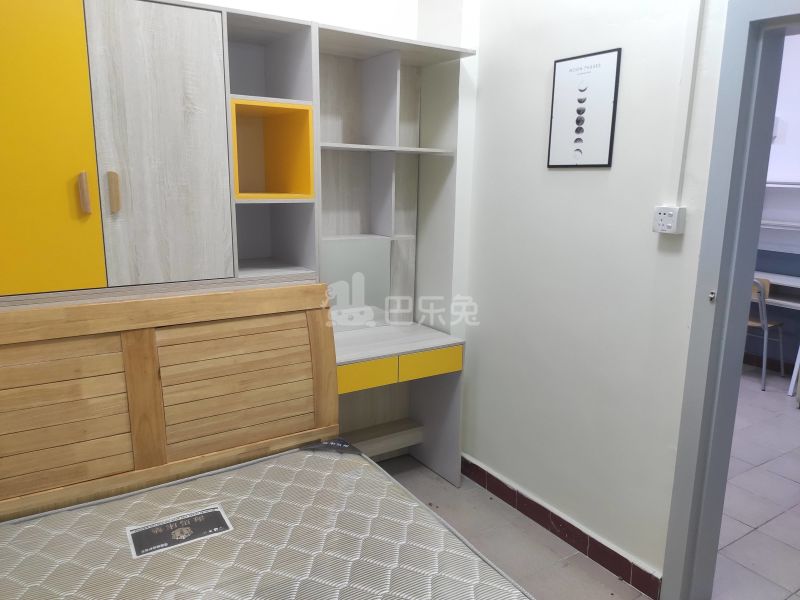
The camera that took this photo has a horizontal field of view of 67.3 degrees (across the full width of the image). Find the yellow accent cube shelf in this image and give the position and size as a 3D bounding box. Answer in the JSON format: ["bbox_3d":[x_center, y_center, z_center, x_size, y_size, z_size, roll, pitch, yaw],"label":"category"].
[{"bbox_3d":[-0.603,-0.606,2.482,0.323,0.360,0.475,-6,13,-32],"label":"yellow accent cube shelf"}]

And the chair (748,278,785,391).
[{"bbox_3d":[2.731,0.210,4.653,0.530,0.810,0.430,-9,15,-40],"label":"chair"}]

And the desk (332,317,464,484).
[{"bbox_3d":[-0.147,0.563,2.904,0.770,0.750,0.480,-6,13,-32],"label":"desk"}]

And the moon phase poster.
[{"bbox_3d":[0.675,-0.698,2.234,0.018,0.403,0.302,-6,13,-32],"label":"moon phase poster"}]

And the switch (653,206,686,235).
[{"bbox_3d":[0.882,-0.261,1.964,0.043,0.083,0.083,-6,13,-32],"label":"switch"}]

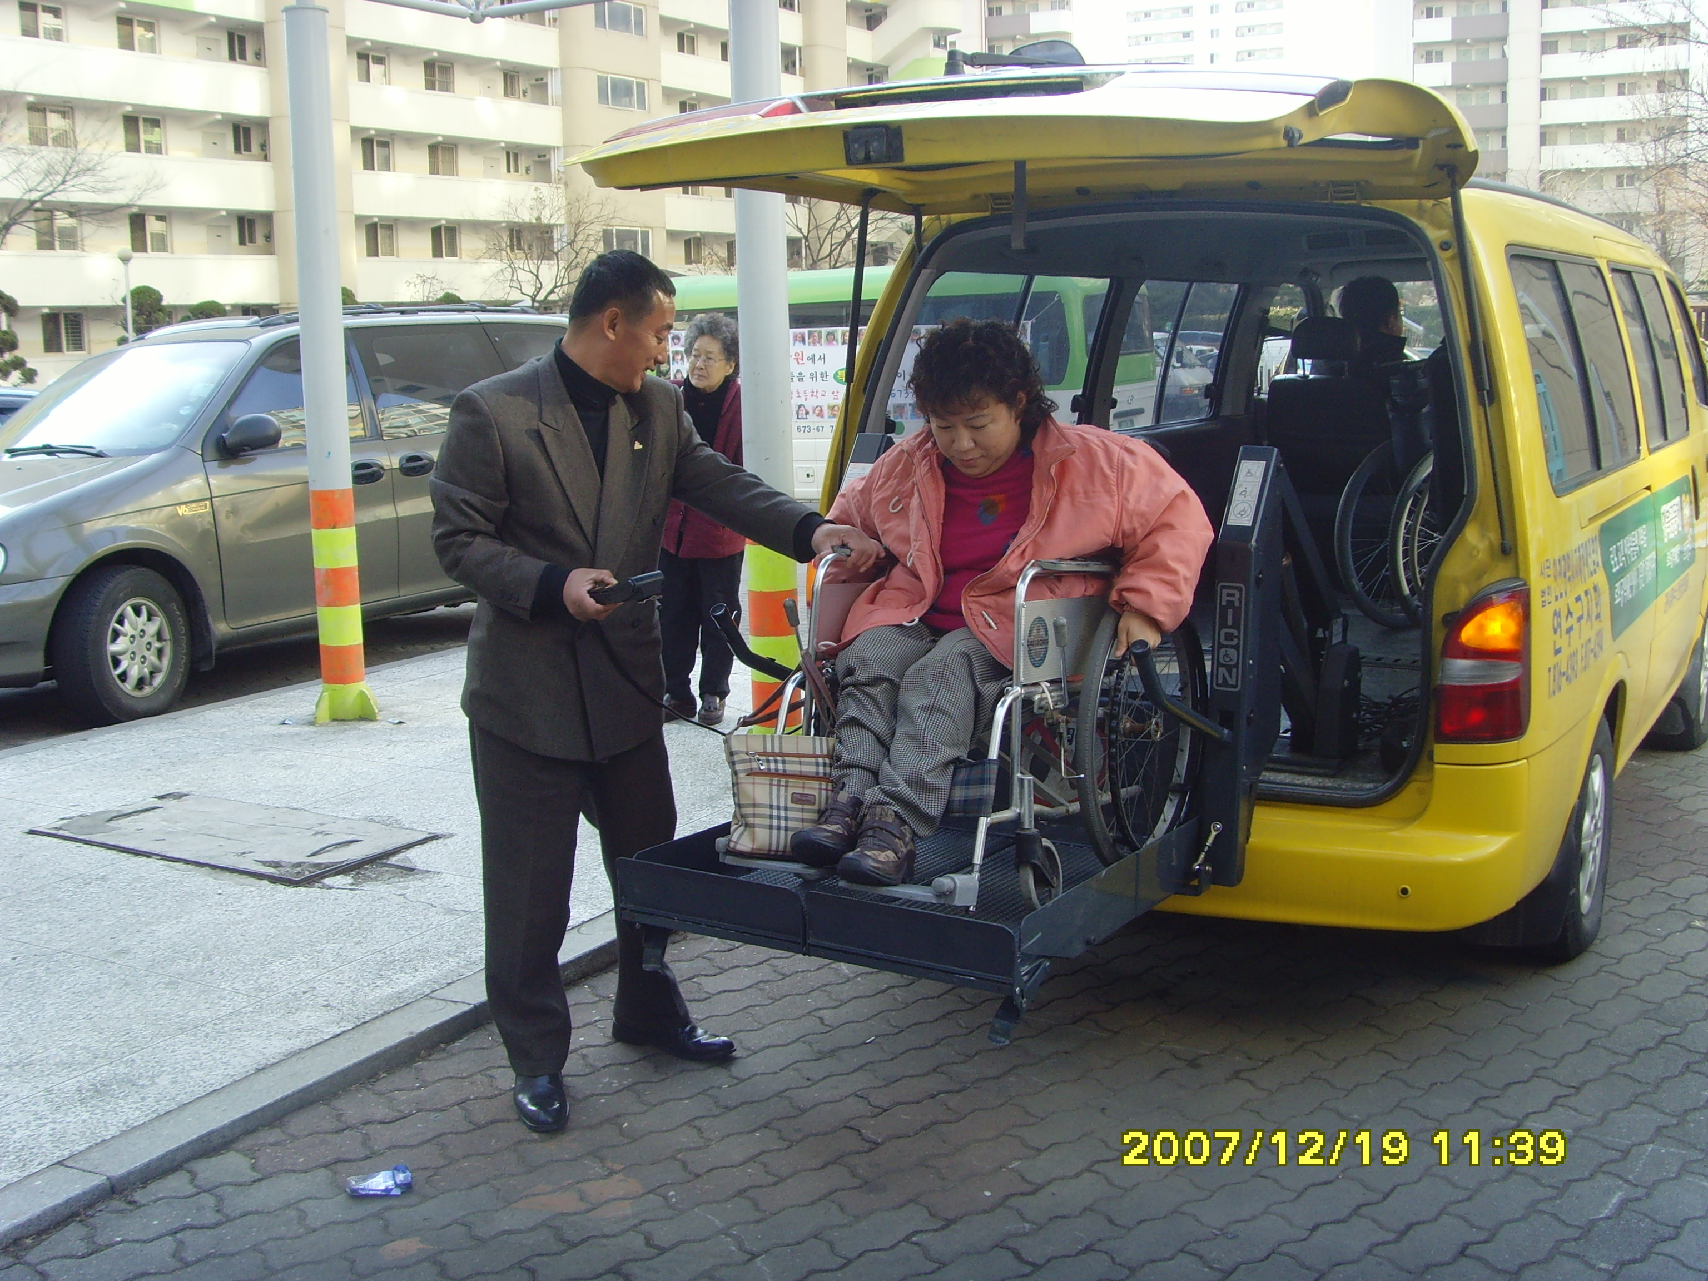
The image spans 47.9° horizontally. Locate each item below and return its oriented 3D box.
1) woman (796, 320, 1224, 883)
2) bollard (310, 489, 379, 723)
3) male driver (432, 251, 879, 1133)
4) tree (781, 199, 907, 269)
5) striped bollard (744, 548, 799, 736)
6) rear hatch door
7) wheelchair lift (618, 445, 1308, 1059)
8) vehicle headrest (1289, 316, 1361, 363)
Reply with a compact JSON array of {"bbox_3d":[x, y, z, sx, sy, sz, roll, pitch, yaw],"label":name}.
[{"bbox_3d":[0.272,-0.101,3.702,0.747,1.030,0.808,4,10,30],"label":"woman"},{"bbox_3d":[-1.964,-0.131,7.385,0.253,0.909,0.253,-1,9,0],"label":"bollard"},{"bbox_3d":[-0.418,0.102,3.784,0.889,1.727,0.576,7,12,42],"label":"male driver"},{"bbox_3d":[-0.198,-8.179,45.710,3.636,4.848,3.636,-1,9,0],"label":"tree"},{"bbox_3d":[-0.264,-0.006,6.390,0.242,0.889,0.242,-1,9,0],"label":"striped bollard"},{"bbox_3d":[0.369,-0.926,3.691,1.535,0.212,1.091,4,10,30],"label":"rear hatch door"},{"bbox_3d":[0.249,0.090,3.725,0.980,0.909,1.212,4,10,30],"label":"wheelchair lift"},{"bbox_3d":[1.562,-0.997,6.307,0.237,0.151,0.111,4,10,30],"label":"vehicle headrest"}]

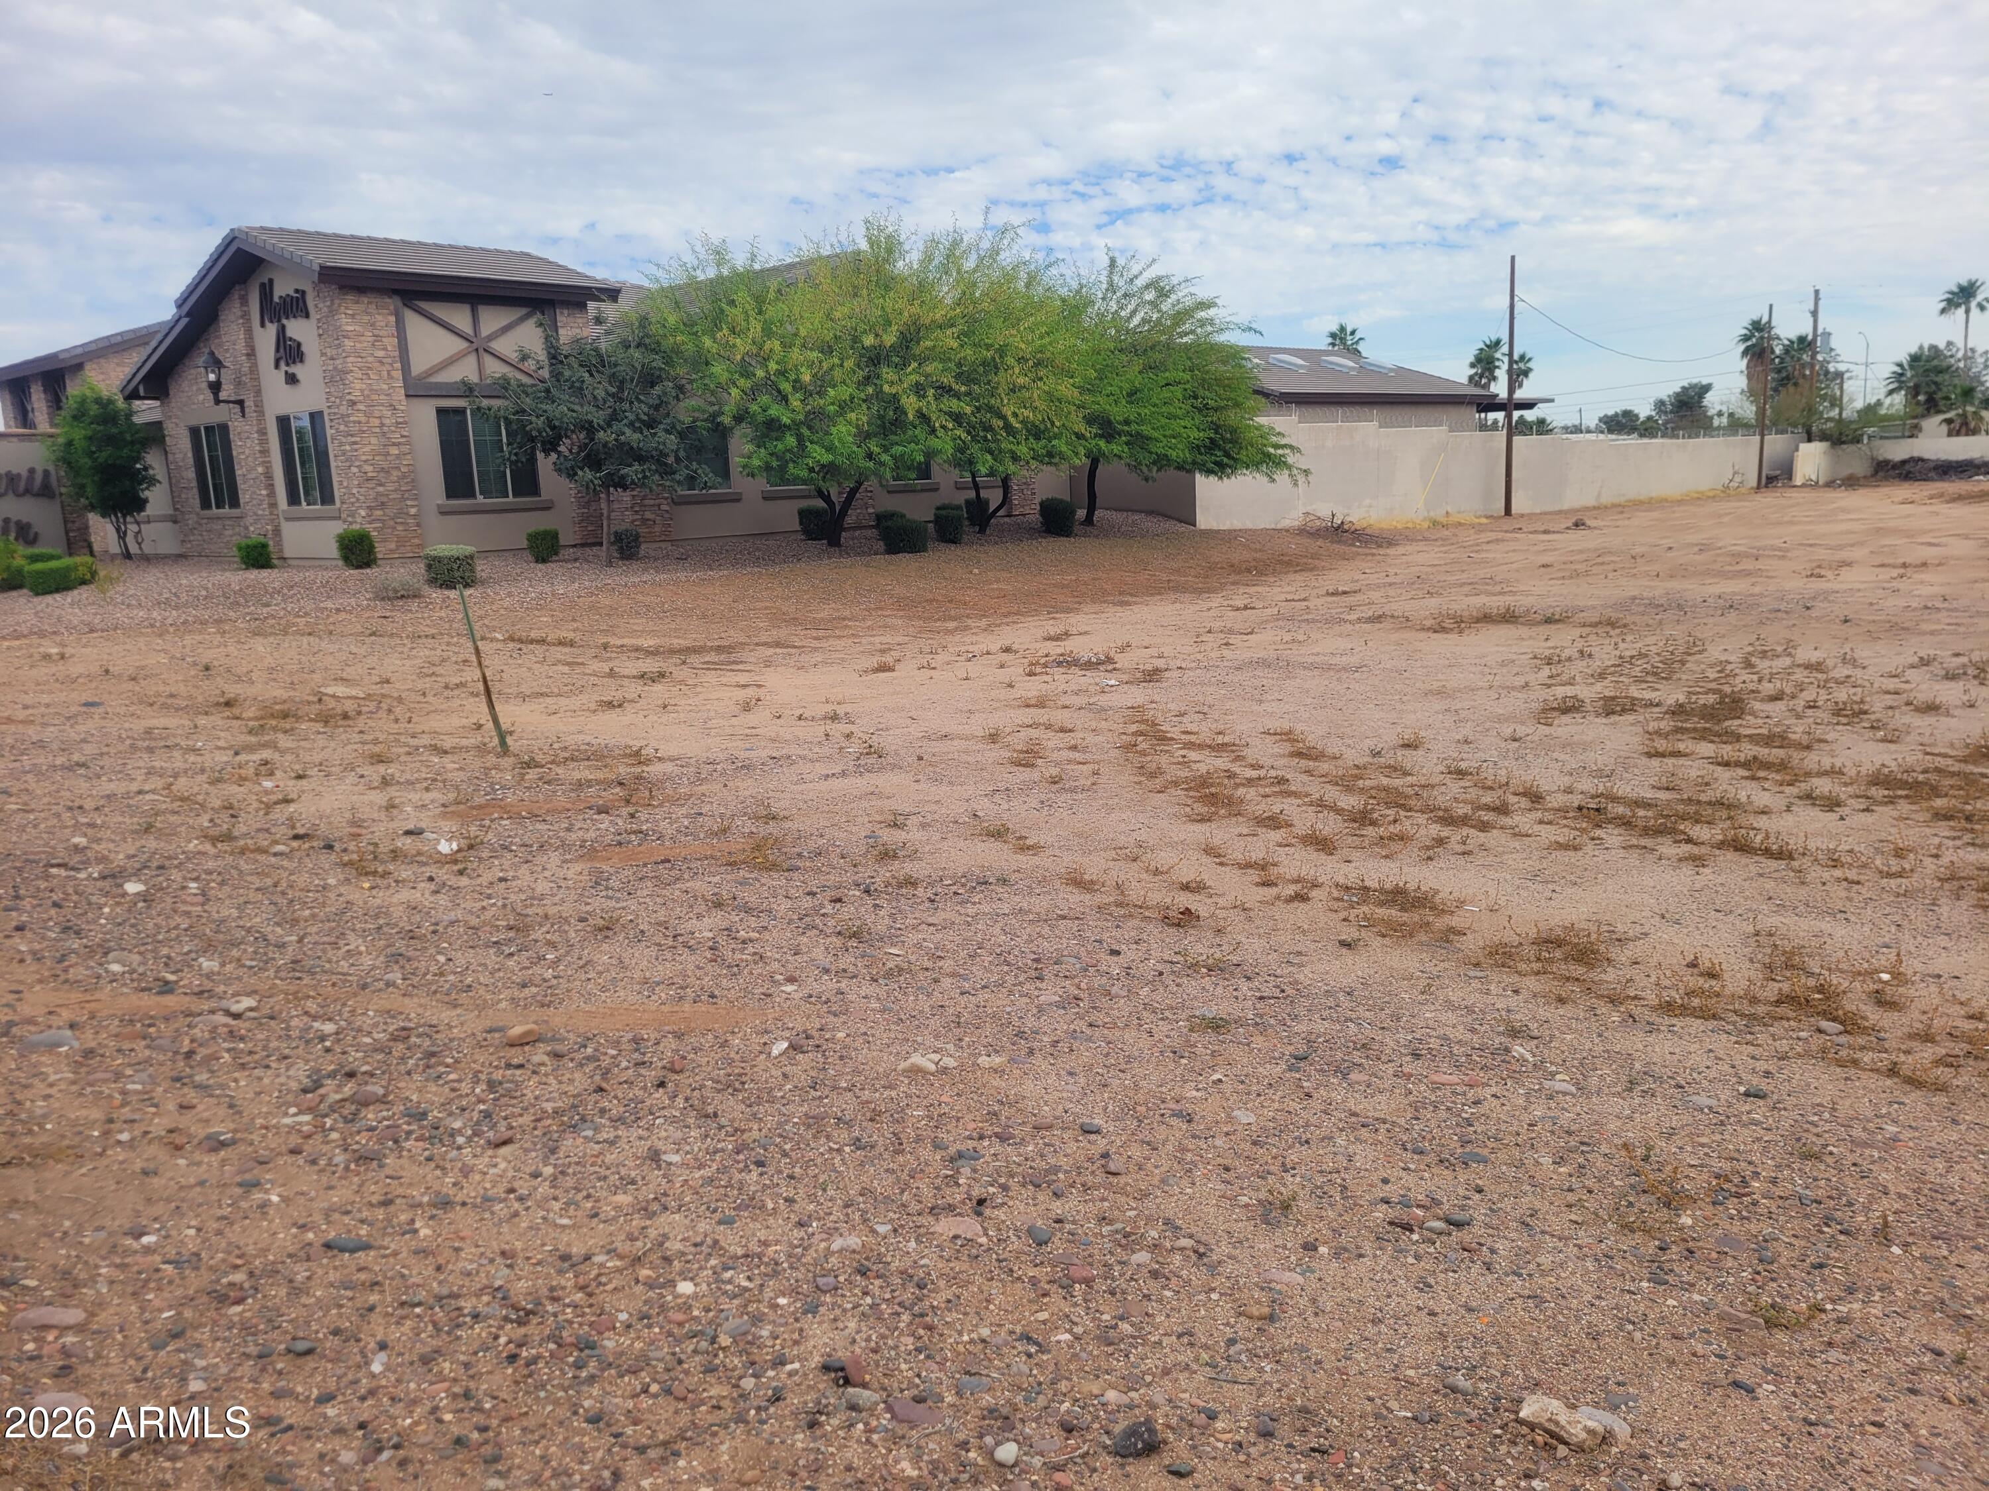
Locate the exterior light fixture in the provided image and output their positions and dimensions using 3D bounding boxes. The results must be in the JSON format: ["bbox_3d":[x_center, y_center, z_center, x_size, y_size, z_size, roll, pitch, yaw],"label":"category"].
[{"bbox_3d":[-13.250,-6.202,25.572,0.460,1.130,0.690,7,14,42],"label":"exterior light fixture"}]

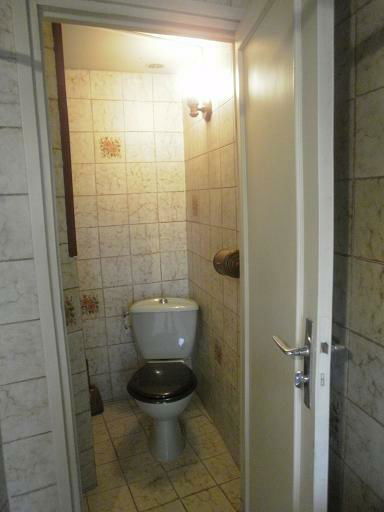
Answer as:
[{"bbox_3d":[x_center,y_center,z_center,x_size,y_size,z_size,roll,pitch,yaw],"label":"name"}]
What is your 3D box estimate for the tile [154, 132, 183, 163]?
[{"bbox_3d":[-0.145,-0.716,2.535,0.197,0.199,0.010,-4,9,-15],"label":"tile"}]

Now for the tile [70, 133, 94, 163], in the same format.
[{"bbox_3d":[-0.699,-0.672,2.389,0.184,0.200,0.010,-5,8,-19],"label":"tile"}]

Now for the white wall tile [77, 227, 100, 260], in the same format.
[{"bbox_3d":[-0.685,-0.076,2.470,0.184,0.200,0.010,-5,8,-19],"label":"white wall tile"}]

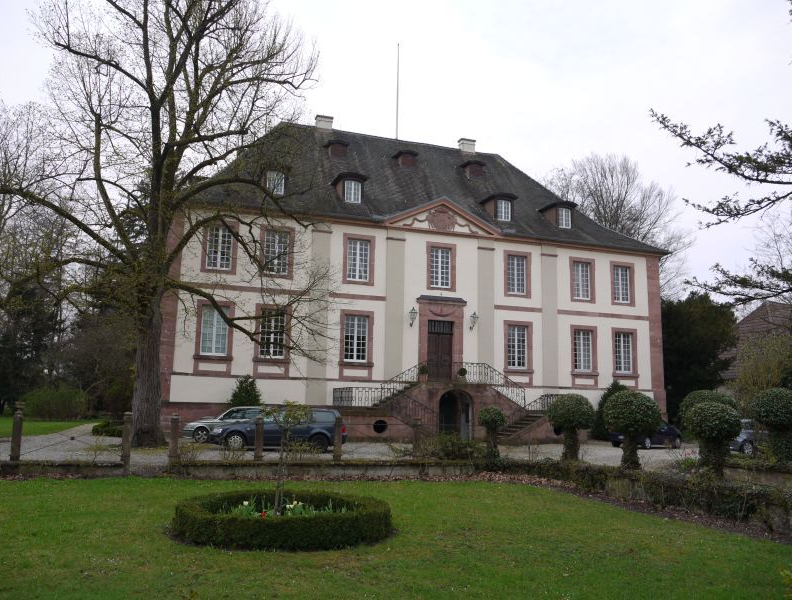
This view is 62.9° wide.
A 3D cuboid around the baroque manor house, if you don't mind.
[{"bbox_3d":[-0.233,-1.661,42.316,28.336,20.121,18.700,4,-10,-17],"label":"baroque manor house"}]

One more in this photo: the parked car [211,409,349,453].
[{"bbox_3d":[-3.930,4.355,21.971,4.650,1.480,1.750,3,-9,-8],"label":"parked car"}]

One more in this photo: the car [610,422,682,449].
[{"bbox_3d":[11.220,5.883,28.972,4.050,1.430,1.700,9,-12,-39],"label":"car"}]

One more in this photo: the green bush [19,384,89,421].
[{"bbox_3d":[-23.966,7.218,45.545,4.451,2.331,3.400,1,-9,0],"label":"green bush"}]

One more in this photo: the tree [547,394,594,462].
[{"bbox_3d":[3.761,2.785,13.947,1.021,1.439,1.021,4,-10,-17],"label":"tree"}]

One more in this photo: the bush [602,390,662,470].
[{"bbox_3d":[4.788,2.676,13.158,1.148,1.617,1.148,4,-10,-17],"label":"bush"}]

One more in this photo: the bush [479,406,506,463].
[{"bbox_3d":[2.047,2.870,13.724,0.578,1.185,0.578,1,-9,0],"label":"bush"}]

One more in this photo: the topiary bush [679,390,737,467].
[{"bbox_3d":[6.717,2.811,13.954,1.238,1.684,1.238,4,-10,-17],"label":"topiary bush"}]

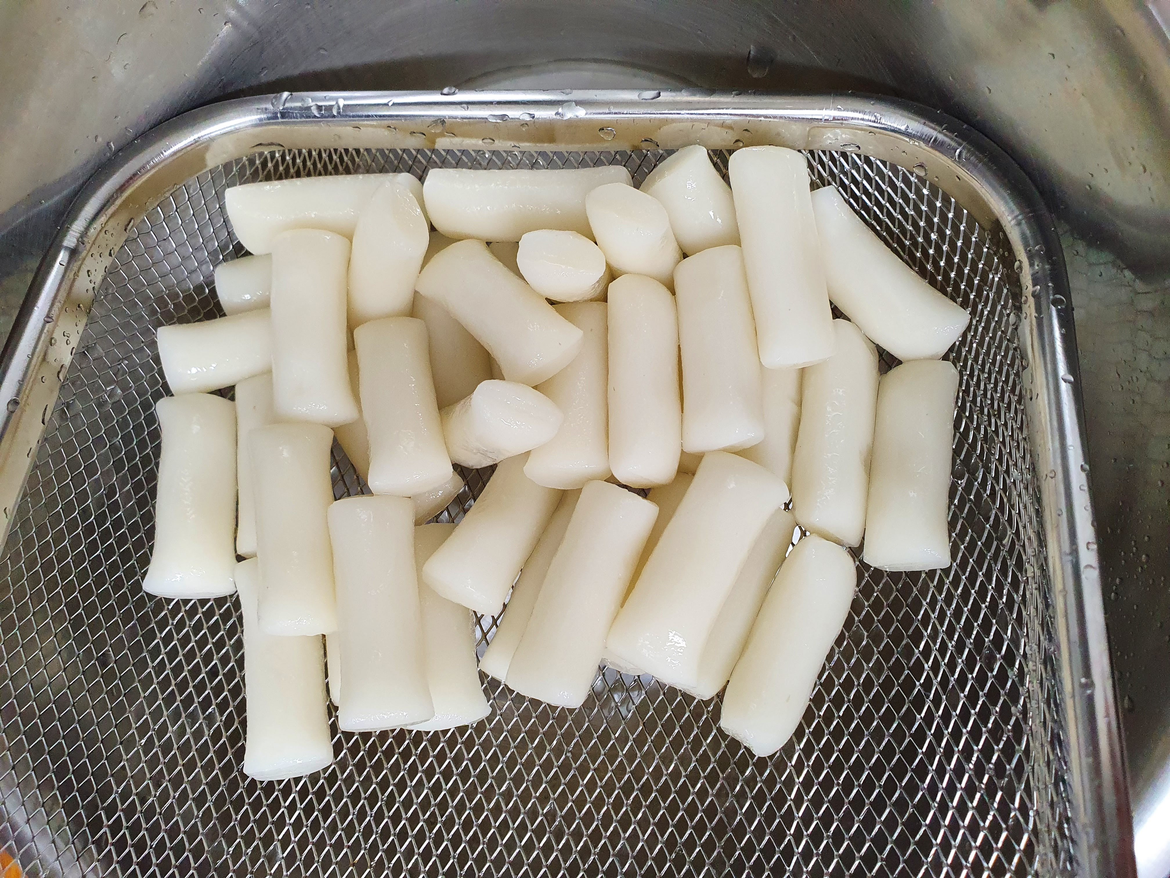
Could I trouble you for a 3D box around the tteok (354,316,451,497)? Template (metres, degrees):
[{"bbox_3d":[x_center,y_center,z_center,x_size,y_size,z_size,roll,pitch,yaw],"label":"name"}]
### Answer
[{"bbox_3d":[-0.051,-0.010,0.245,0.022,0.022,0.047,-14,54,0],"label":"tteok"}]

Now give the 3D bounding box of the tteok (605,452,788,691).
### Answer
[{"bbox_3d":[0.029,0.034,0.224,0.024,0.024,0.054,24,69,13],"label":"tteok"}]

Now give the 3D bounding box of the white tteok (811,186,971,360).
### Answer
[{"bbox_3d":[0.080,-0.046,0.248,0.024,0.020,0.054,-38,75,-11],"label":"white tteok"}]

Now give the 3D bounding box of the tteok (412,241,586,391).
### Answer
[{"bbox_3d":[-0.026,-0.039,0.255,0.024,0.024,0.043,-40,54,-10],"label":"tteok"}]

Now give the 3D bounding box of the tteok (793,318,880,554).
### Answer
[{"bbox_3d":[0.067,-0.002,0.232,0.019,0.020,0.057,7,75,5],"label":"tteok"}]

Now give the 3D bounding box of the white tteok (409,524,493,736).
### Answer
[{"bbox_3d":[-0.040,0.051,0.241,0.022,0.022,0.053,-10,69,1],"label":"white tteok"}]

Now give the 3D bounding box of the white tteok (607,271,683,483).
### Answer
[{"bbox_3d":[0.015,-0.015,0.230,0.018,0.019,0.054,-1,68,3],"label":"white tteok"}]

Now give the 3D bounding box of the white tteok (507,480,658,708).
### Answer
[{"bbox_3d":[0.000,0.038,0.222,0.023,0.021,0.053,19,76,8],"label":"white tteok"}]

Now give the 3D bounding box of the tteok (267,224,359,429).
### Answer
[{"bbox_3d":[-0.078,-0.032,0.254,0.022,0.022,0.053,-10,68,1],"label":"tteok"}]

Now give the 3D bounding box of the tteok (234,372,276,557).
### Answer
[{"bbox_3d":[-0.092,0.008,0.261,0.021,0.021,0.051,-9,69,2],"label":"tteok"}]

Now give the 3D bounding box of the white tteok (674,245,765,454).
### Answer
[{"bbox_3d":[0.036,-0.025,0.239,0.023,0.021,0.058,-1,72,2],"label":"white tteok"}]

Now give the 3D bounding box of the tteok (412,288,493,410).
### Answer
[{"bbox_3d":[-0.038,-0.026,0.250,0.020,0.020,0.056,-6,70,1],"label":"tteok"}]

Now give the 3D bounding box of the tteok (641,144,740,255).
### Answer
[{"bbox_3d":[0.035,-0.048,0.243,0.021,0.020,0.056,-23,96,-6],"label":"tteok"}]

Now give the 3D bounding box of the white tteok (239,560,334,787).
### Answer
[{"bbox_3d":[-0.075,0.056,0.218,0.021,0.019,0.051,-14,59,-3],"label":"white tteok"}]

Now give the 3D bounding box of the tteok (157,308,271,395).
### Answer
[{"bbox_3d":[-0.101,-0.031,0.274,0.057,0.021,0.021,-10,69,-2],"label":"tteok"}]

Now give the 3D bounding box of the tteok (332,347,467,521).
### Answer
[{"bbox_3d":[-0.057,-0.005,0.243,0.021,0.020,0.055,-34,72,-10],"label":"tteok"}]

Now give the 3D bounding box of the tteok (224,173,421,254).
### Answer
[{"bbox_3d":[-0.078,-0.069,0.265,0.057,0.021,0.023,-4,72,2],"label":"tteok"}]

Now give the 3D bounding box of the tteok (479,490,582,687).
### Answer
[{"bbox_3d":[-0.004,0.038,0.224,0.021,0.020,0.054,27,73,12],"label":"tteok"}]

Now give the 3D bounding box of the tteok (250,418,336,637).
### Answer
[{"bbox_3d":[-0.075,0.022,0.230,0.023,0.021,0.054,-8,72,0],"label":"tteok"}]

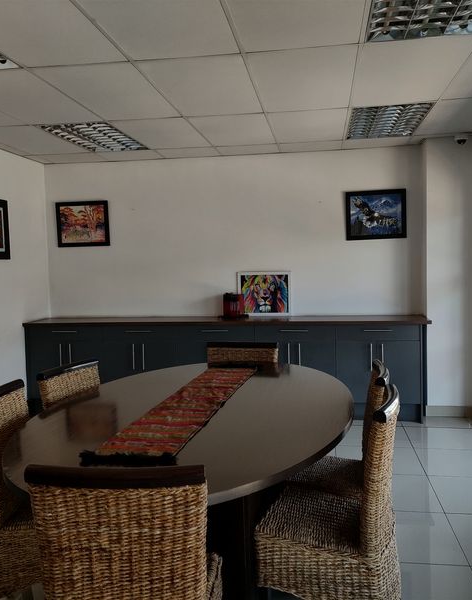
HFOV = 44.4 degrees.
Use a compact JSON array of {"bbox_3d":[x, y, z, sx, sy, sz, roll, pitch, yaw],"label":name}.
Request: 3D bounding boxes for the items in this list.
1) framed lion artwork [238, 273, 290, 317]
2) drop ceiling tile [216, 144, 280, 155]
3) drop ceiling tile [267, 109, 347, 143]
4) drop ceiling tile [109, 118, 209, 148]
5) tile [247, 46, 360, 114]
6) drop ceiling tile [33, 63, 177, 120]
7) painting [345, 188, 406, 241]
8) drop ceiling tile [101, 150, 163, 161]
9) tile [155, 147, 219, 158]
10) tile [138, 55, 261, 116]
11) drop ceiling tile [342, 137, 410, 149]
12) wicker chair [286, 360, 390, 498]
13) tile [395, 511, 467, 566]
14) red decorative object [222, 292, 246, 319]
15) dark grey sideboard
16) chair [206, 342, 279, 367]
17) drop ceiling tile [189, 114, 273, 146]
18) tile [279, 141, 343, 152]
[{"bbox_3d":[0.289,-0.055,5.844,0.530,0.450,0.030,-1,-2,8],"label":"framed lion artwork"},{"bbox_3d":[0.124,-1.461,5.612,0.597,0.018,0.433,-1,4,9],"label":"drop ceiling tile"},{"bbox_3d":[0.596,-1.412,4.715,0.597,0.018,1.197,-1,4,9],"label":"drop ceiling tile"},{"bbox_3d":[-0.604,-1.401,4.897,0.600,0.015,1.200,-1,4,8],"label":"drop ceiling tile"},{"bbox_3d":[0.417,-1.331,3.531,0.597,0.018,1.197,-1,4,9],"label":"tile"},{"bbox_3d":[-0.769,-1.320,3.725,0.595,0.015,1.195,-1,4,9],"label":"drop ceiling tile"},{"bbox_3d":[1.378,-0.833,5.682,0.576,0.471,0.025,-1,4,9],"label":"painting"},{"bbox_3d":[-1.081,-1.446,5.782,0.600,0.015,0.418,-1,4,8],"label":"drop ceiling tile"},{"bbox_3d":[-0.469,-1.454,5.702,0.597,0.018,0.433,-1,4,9],"label":"tile"},{"bbox_3d":[-0.176,-1.327,3.635,0.595,0.015,1.195,-1,4,9],"label":"tile"},{"bbox_3d":[1.310,-1.480,5.442,0.595,0.015,0.424,-1,4,9],"label":"drop ceiling tile"},{"bbox_3d":[0.499,0.818,2.950,0.570,0.920,0.490,0,4,14],"label":"wicker chair"},{"bbox_3d":[0.890,1.287,3.153,0.597,0.010,0.597,-1,4,9],"label":"tile"},{"bbox_3d":[-0.013,0.060,5.718,0.220,0.250,0.200,-1,4,8],"label":"red decorative object"},{"bbox_3d":[-0.122,0.663,5.742,3.860,0.938,0.542,-1,4,9],"label":"dark grey sideboard"},{"bbox_3d":[0.024,0.773,3.817,0.490,0.920,0.570,-1,4,8],"label":"chair"},{"bbox_3d":[0.003,-1.410,4.818,0.595,0.015,1.195,-1,4,9],"label":"drop ceiling tile"},{"bbox_3d":[0.717,-1.468,5.521,0.597,0.018,0.433,-1,4,9],"label":"tile"}]

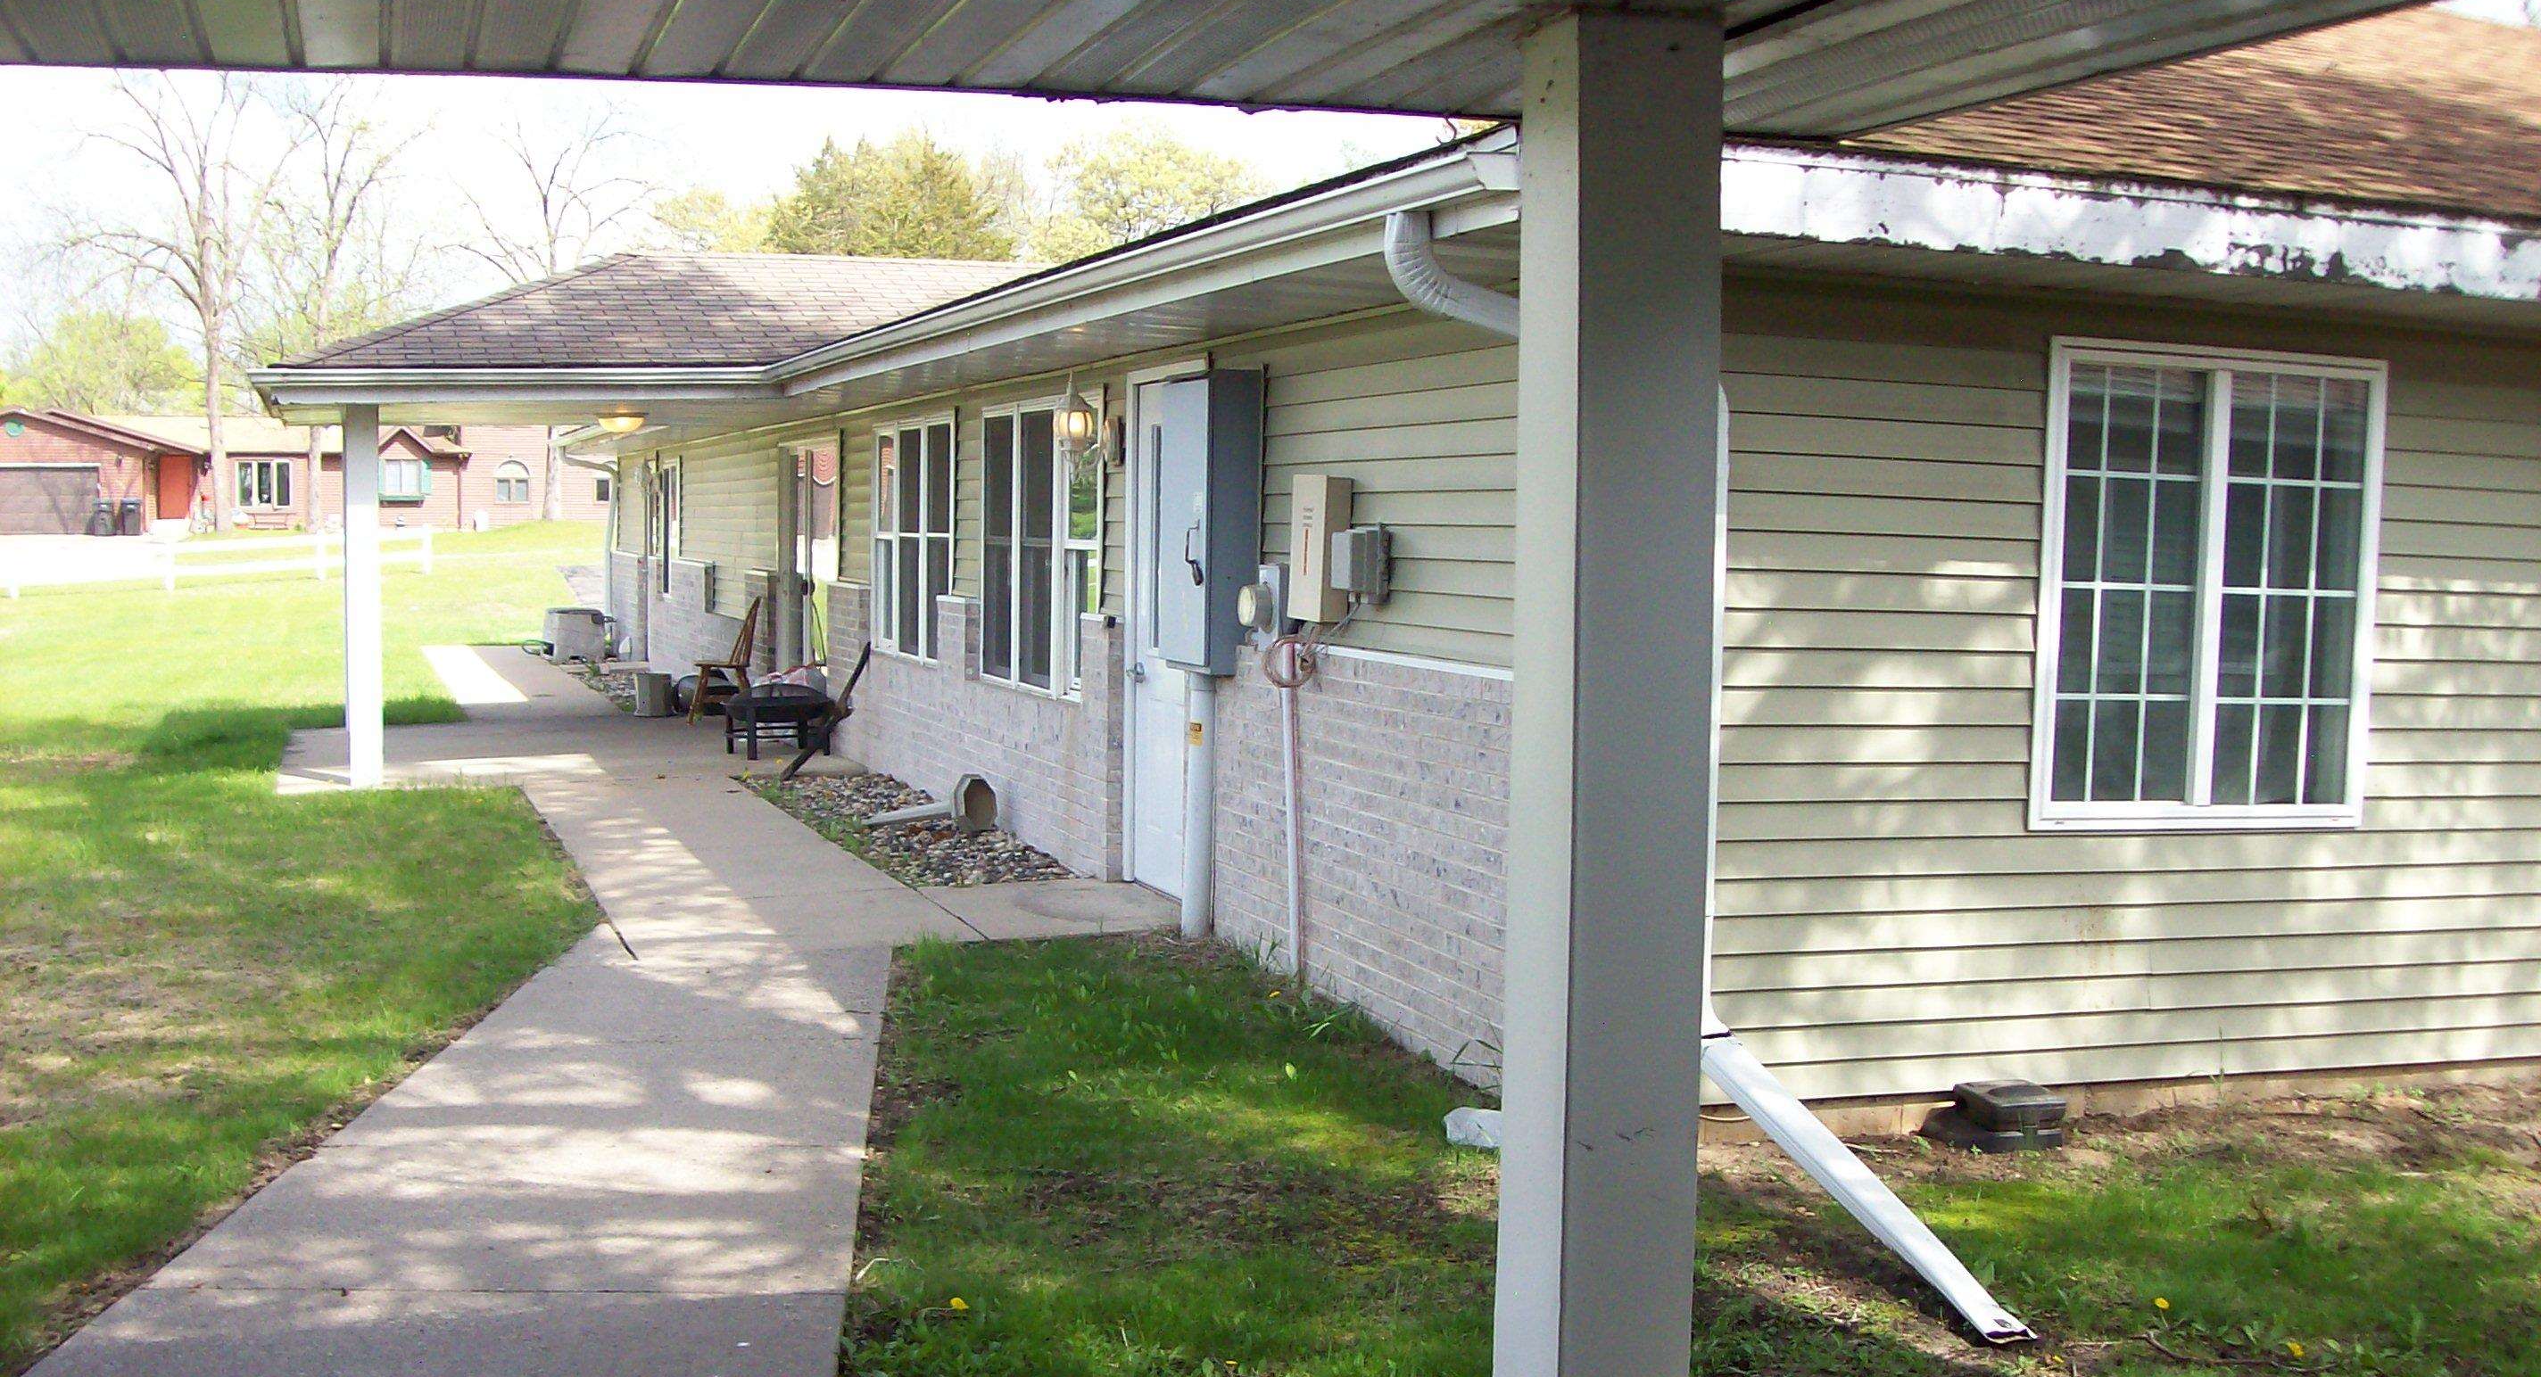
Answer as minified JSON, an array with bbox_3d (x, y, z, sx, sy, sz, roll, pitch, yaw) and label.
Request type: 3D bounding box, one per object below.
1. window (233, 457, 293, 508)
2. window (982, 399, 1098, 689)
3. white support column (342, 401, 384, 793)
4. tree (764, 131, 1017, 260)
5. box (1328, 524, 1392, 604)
[{"bbox_3d":[-31.590,-6.425,83.000,1.750,1.580,0.120,1,3,-2],"label":"window"},{"bbox_3d":[-1.120,-0.685,12.541,0.100,1.365,2.260,0,4,-19],"label":"window"},{"bbox_3d":[-4.949,-0.507,14.424,0.190,2.120,0.190,0,4,-20],"label":"white support column"},{"bbox_3d":[-8.759,-7.383,60.310,6.300,10.600,6.300,0,4,-20],"label":"tree"},{"bbox_3d":[0.276,-0.393,8.328,0.125,0.240,0.200,0,4,-20],"label":"box"}]

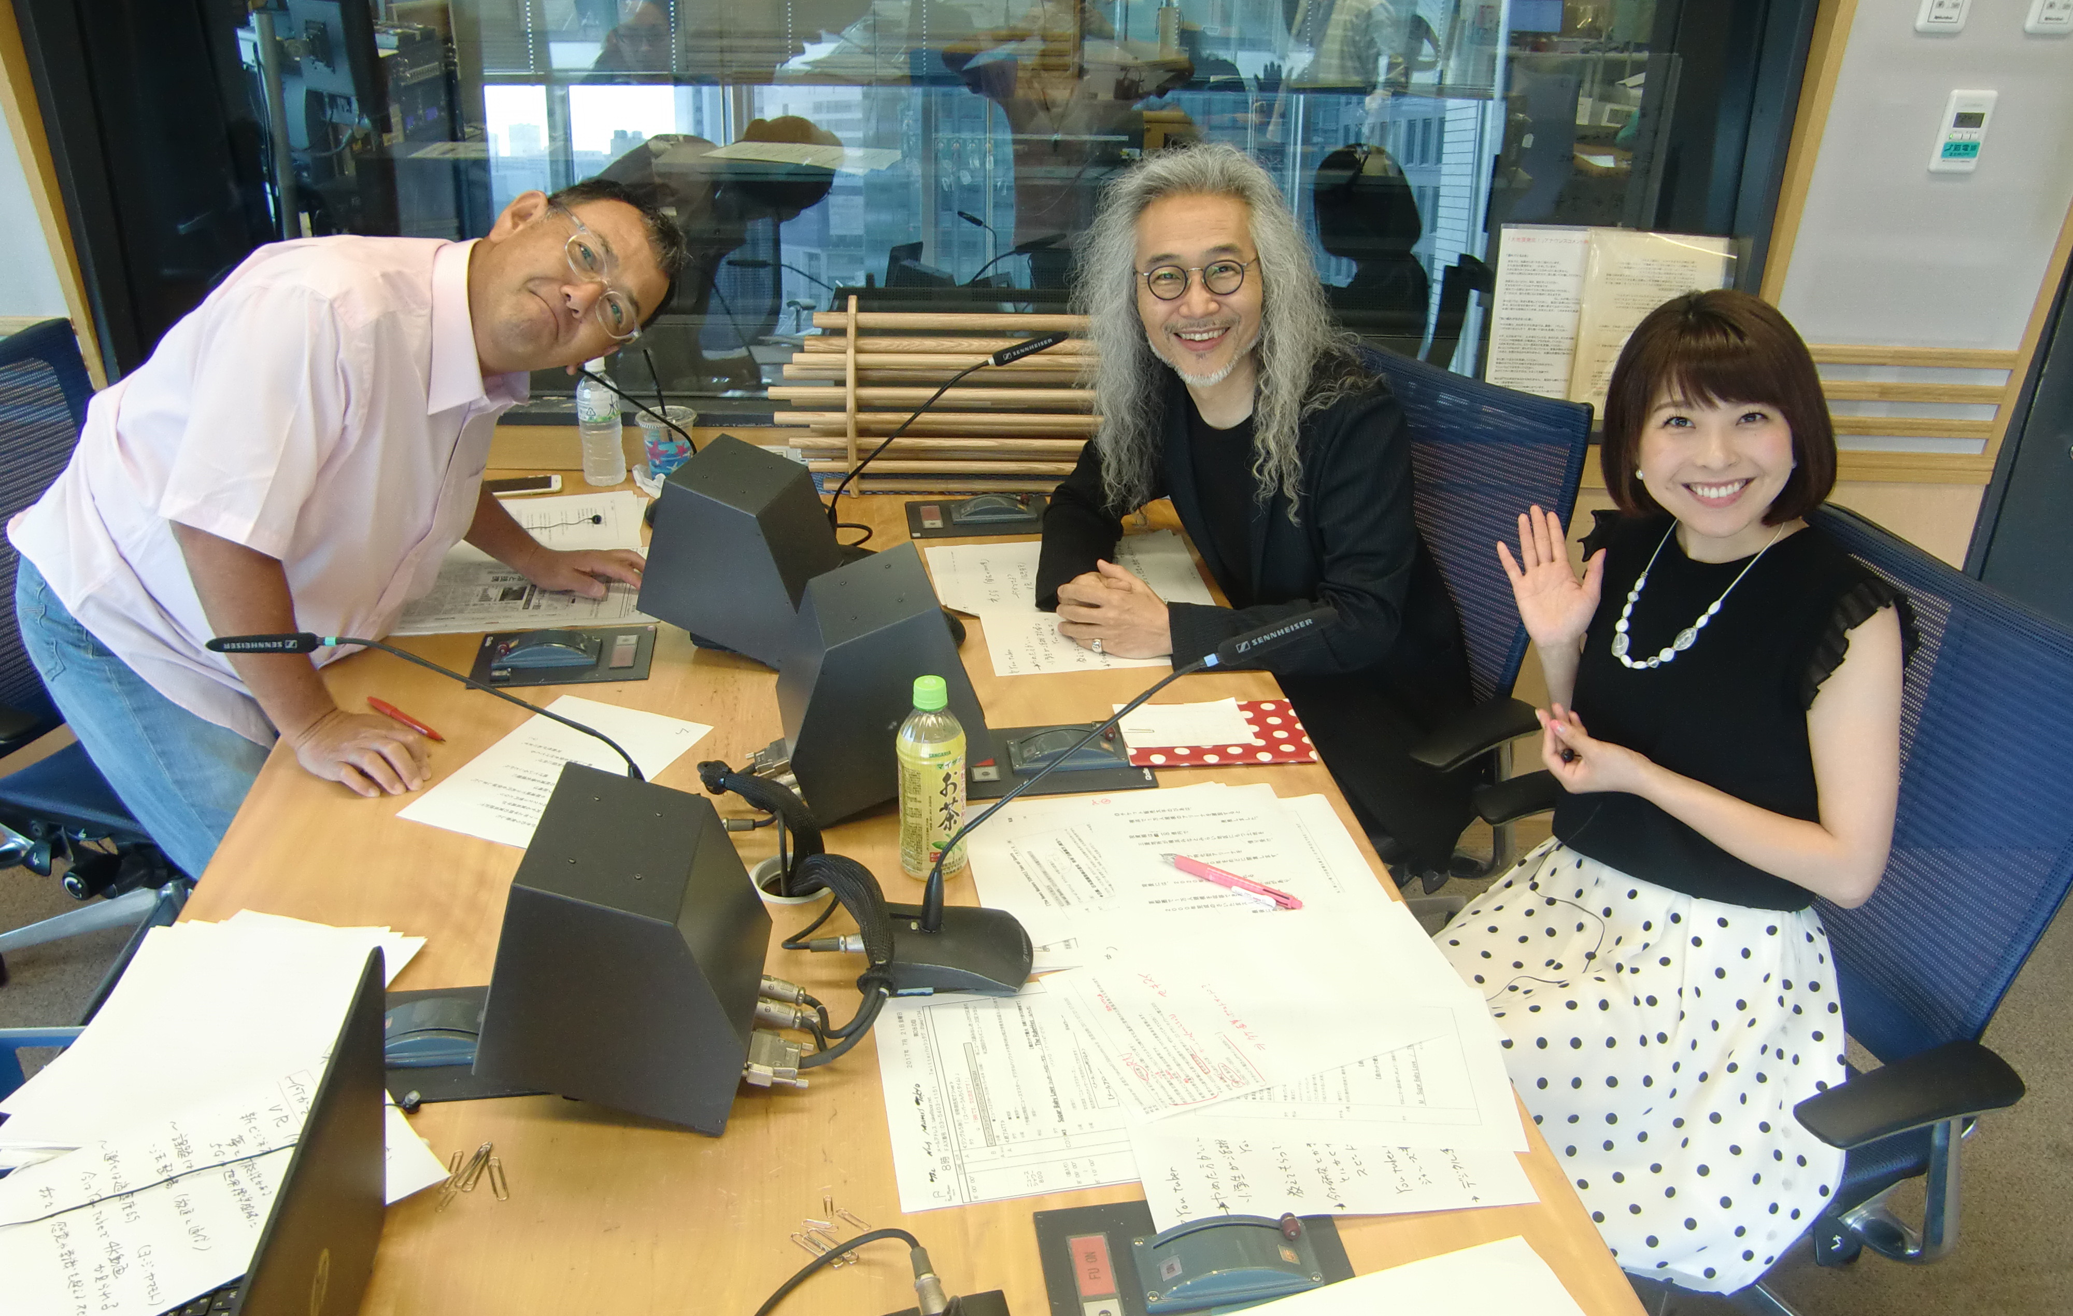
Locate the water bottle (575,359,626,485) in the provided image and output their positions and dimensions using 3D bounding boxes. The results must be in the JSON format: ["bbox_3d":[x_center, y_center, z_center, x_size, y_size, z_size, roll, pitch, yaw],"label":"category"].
[{"bbox_3d":[-0.697,-0.382,2.670,0.067,0.205,0.067,0,26,0],"label":"water bottle"}]

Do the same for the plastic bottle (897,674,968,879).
[{"bbox_3d":[-0.103,0.115,1.664,0.068,0.205,0.068,0,26,0],"label":"plastic bottle"}]

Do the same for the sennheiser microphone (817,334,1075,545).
[{"bbox_3d":[-0.148,-0.282,2.332,0.385,0.330,0.100,-1,26,-3],"label":"sennheiser microphone"}]

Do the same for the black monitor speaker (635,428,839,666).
[{"bbox_3d":[-0.363,-0.135,2.122,0.202,0.203,0.177,19,28,5],"label":"black monitor speaker"}]

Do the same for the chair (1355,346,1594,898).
[{"bbox_3d":[0.442,0.107,2.422,0.610,1.000,0.640,-18,31,-33],"label":"chair"}]

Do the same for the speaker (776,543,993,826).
[{"bbox_3d":[-0.178,0.027,1.792,0.202,0.203,0.177,-18,29,-6],"label":"speaker"}]

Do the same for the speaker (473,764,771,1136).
[{"bbox_3d":[-0.323,0.234,1.364,0.202,0.203,0.177,12,25,-8],"label":"speaker"}]

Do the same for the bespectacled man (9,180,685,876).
[{"bbox_3d":[-0.807,0.072,2.127,0.840,1.305,0.700,4,26,7],"label":"bespectacled man"}]

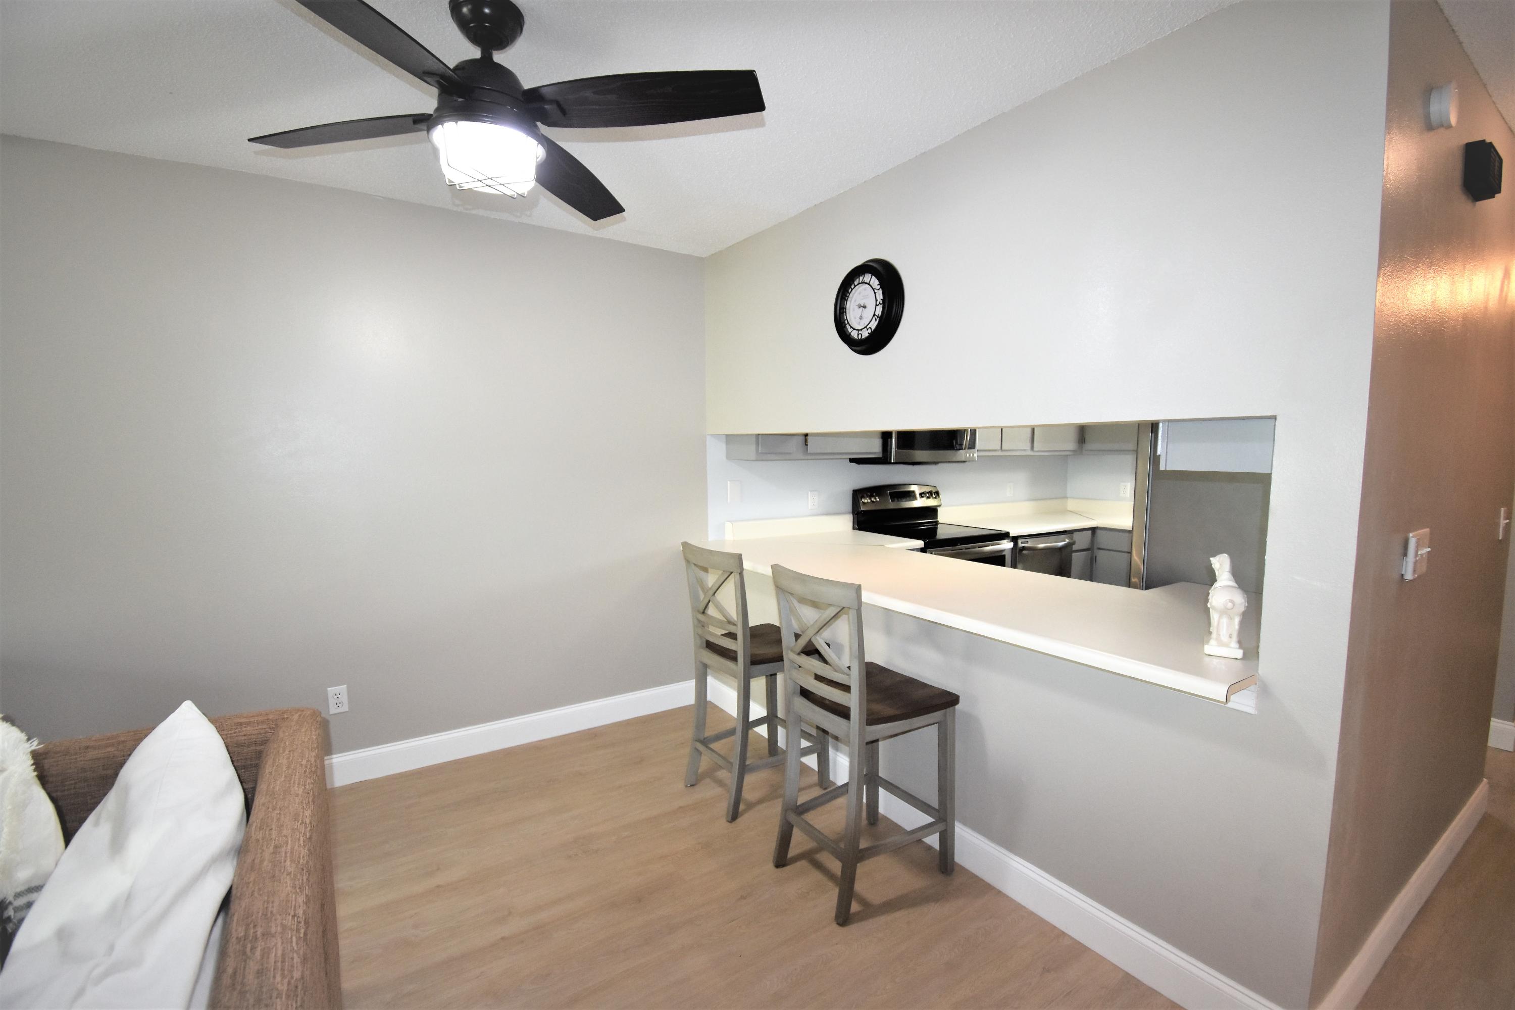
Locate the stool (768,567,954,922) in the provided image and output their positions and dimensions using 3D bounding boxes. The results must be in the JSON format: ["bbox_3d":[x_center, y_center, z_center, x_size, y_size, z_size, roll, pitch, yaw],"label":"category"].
[{"bbox_3d":[0.357,0.720,2.074,0.480,1.030,0.420,-3,6,-34],"label":"stool"}]

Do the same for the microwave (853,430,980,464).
[{"bbox_3d":[1.014,-0.480,4.033,0.760,0.420,0.400,-3,6,-33],"label":"microwave"}]

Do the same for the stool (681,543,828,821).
[{"bbox_3d":[0.004,0.675,2.612,0.480,1.030,0.420,-4,6,-36],"label":"stool"}]

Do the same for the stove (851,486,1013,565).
[{"bbox_3d":[1.094,0.481,3.992,0.760,1.180,0.690,-3,6,-33],"label":"stove"}]

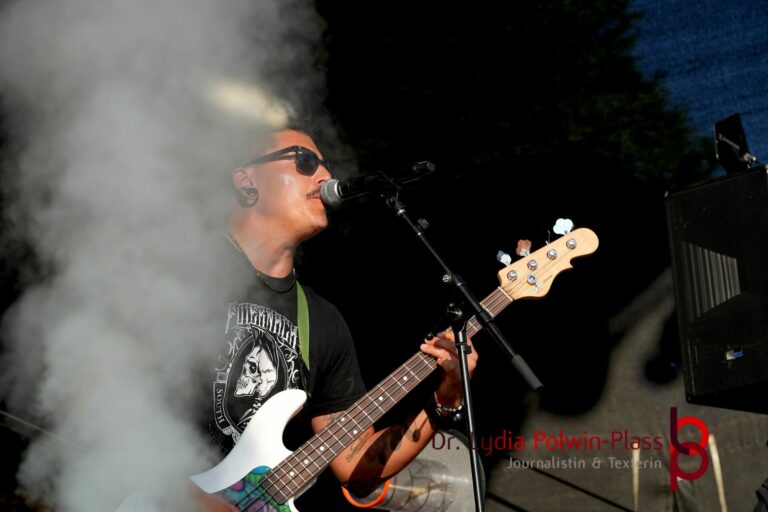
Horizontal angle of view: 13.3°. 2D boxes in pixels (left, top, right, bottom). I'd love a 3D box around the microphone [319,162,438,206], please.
[{"bbox_3d":[-0.010,-0.143,6.270,0.252,0.052,0.052,-14,-10,29],"label":"microphone"}]

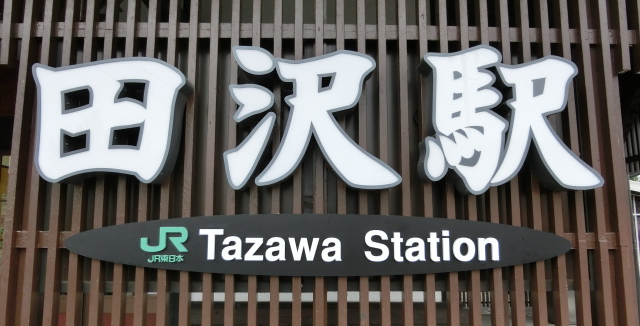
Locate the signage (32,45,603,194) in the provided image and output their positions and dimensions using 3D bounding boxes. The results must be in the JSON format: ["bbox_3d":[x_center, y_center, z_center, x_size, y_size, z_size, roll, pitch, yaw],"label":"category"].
[{"bbox_3d":[0.004,-0.207,2.302,2.744,0.727,0.145,0,-8,-1],"label":"signage"}]

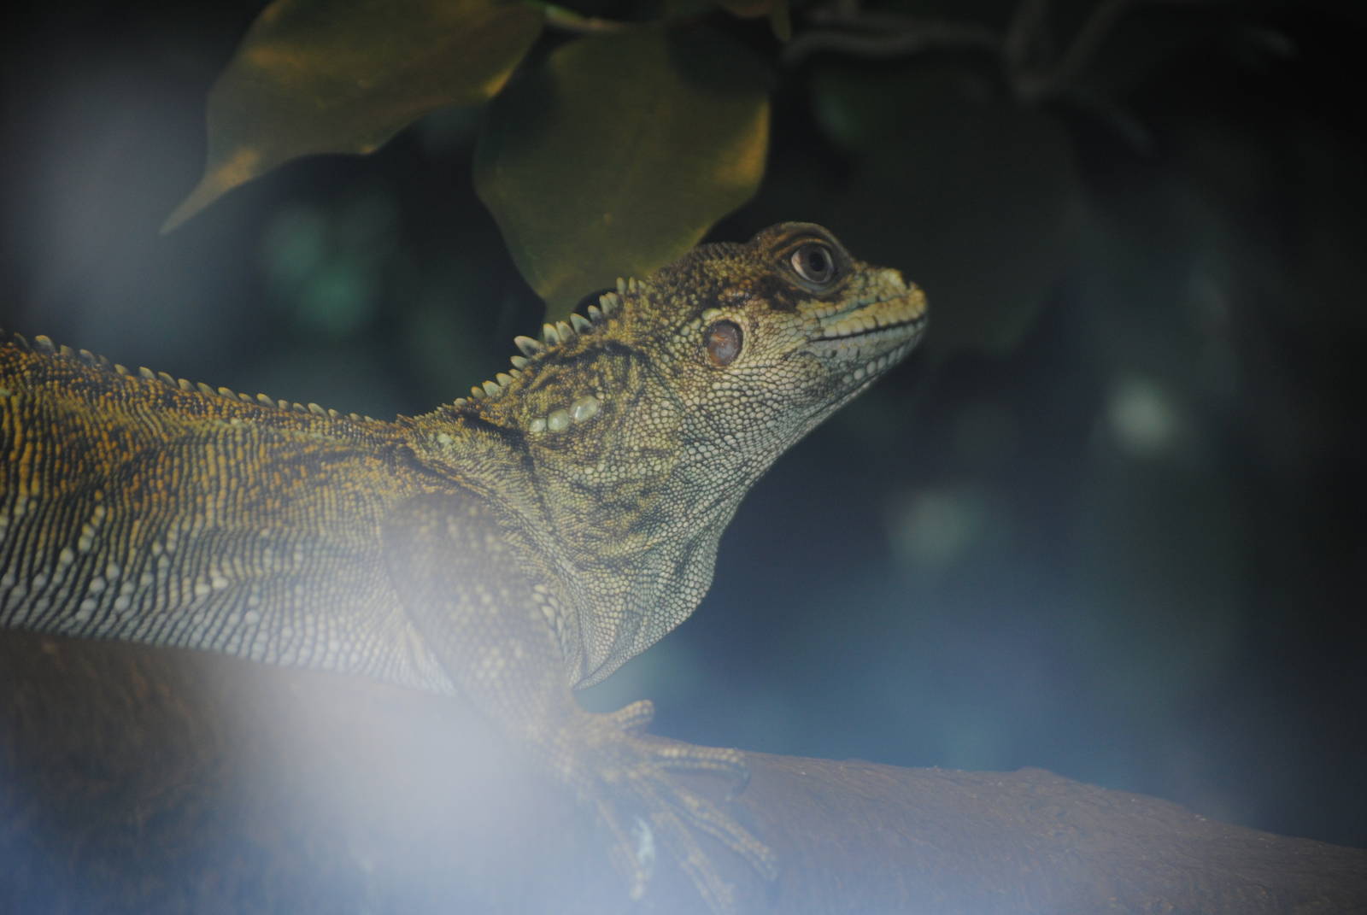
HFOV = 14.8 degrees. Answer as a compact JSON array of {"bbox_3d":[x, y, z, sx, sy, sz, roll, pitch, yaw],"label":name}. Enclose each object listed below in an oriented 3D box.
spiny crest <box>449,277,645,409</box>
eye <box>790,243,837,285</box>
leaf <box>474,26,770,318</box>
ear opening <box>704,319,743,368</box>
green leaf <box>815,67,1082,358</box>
[{"bbox_3d":[-0.033,-0.026,1.215,0.055,0.009,0.006,-35,0,0],"label":"spiny crest"},{"bbox_3d":[0.030,-0.044,1.203,0.011,0.010,0.007,-10,6,-14],"label":"eye"},{"bbox_3d":[-0.015,-0.067,1.255,0.071,0.075,0.020,1,-15,-3],"label":"leaf"},{"bbox_3d":[0.009,-0.026,1.200,0.009,0.011,0.004,9,0,3],"label":"ear opening"},{"bbox_3d":[0.071,-0.065,1.400,0.072,0.078,0.022,0,-12,0],"label":"green leaf"}]

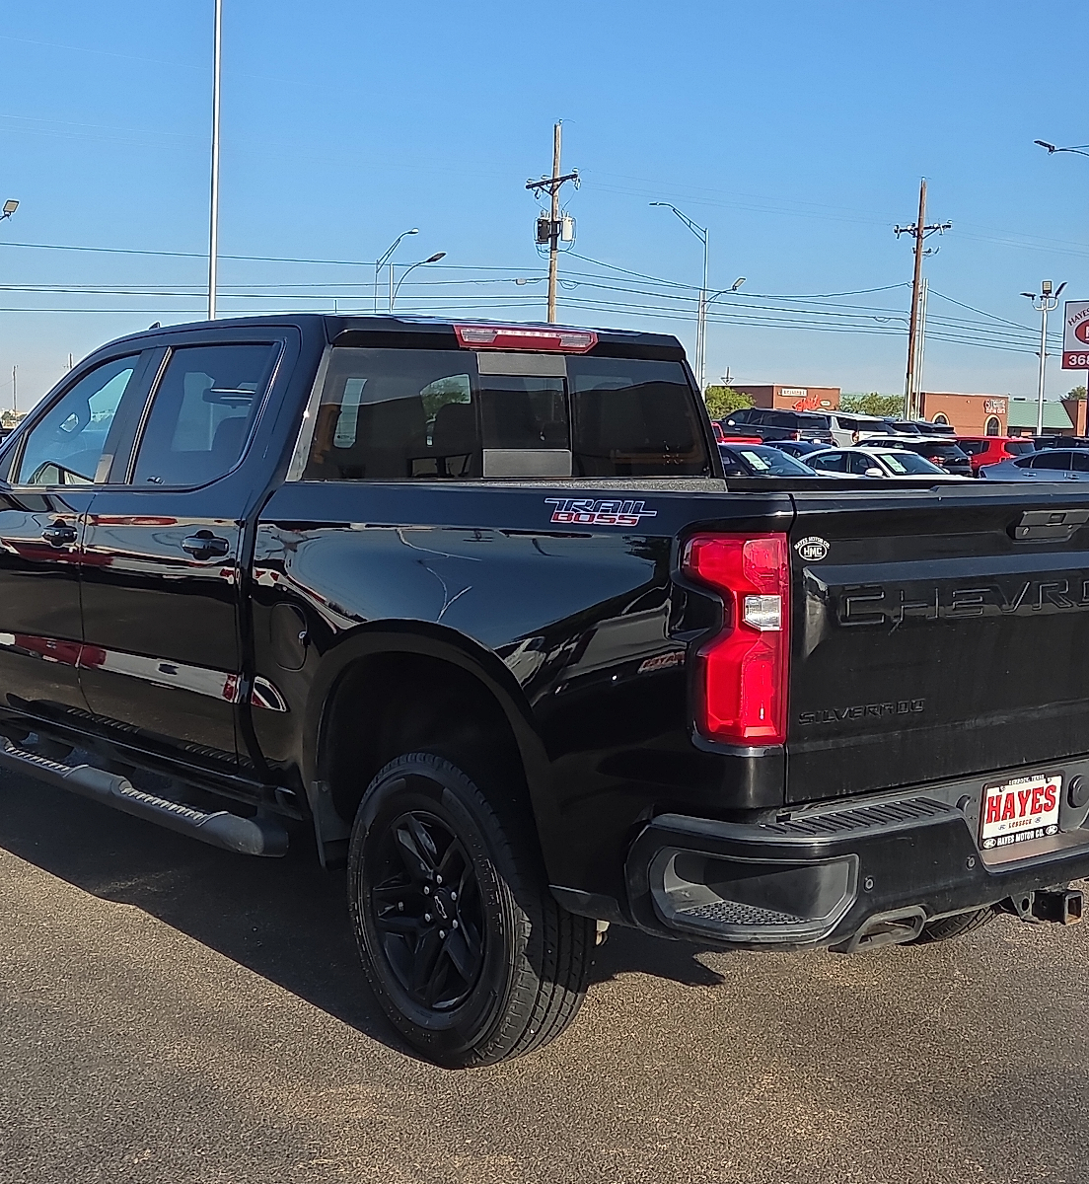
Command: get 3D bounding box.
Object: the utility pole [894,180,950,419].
[{"bbox_3d":[13.406,-9.196,60.481,0.400,10.902,2.500,-3,6,-37],"label":"utility pole"}]

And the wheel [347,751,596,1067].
[{"bbox_3d":[-0.208,0.786,4.327,0.275,0.795,0.806,-3,7,-39],"label":"wheel"}]

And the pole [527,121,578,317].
[{"bbox_3d":[0.229,-9.728,57.000,1.000,12.100,2.800,-2,6,-31],"label":"pole"}]

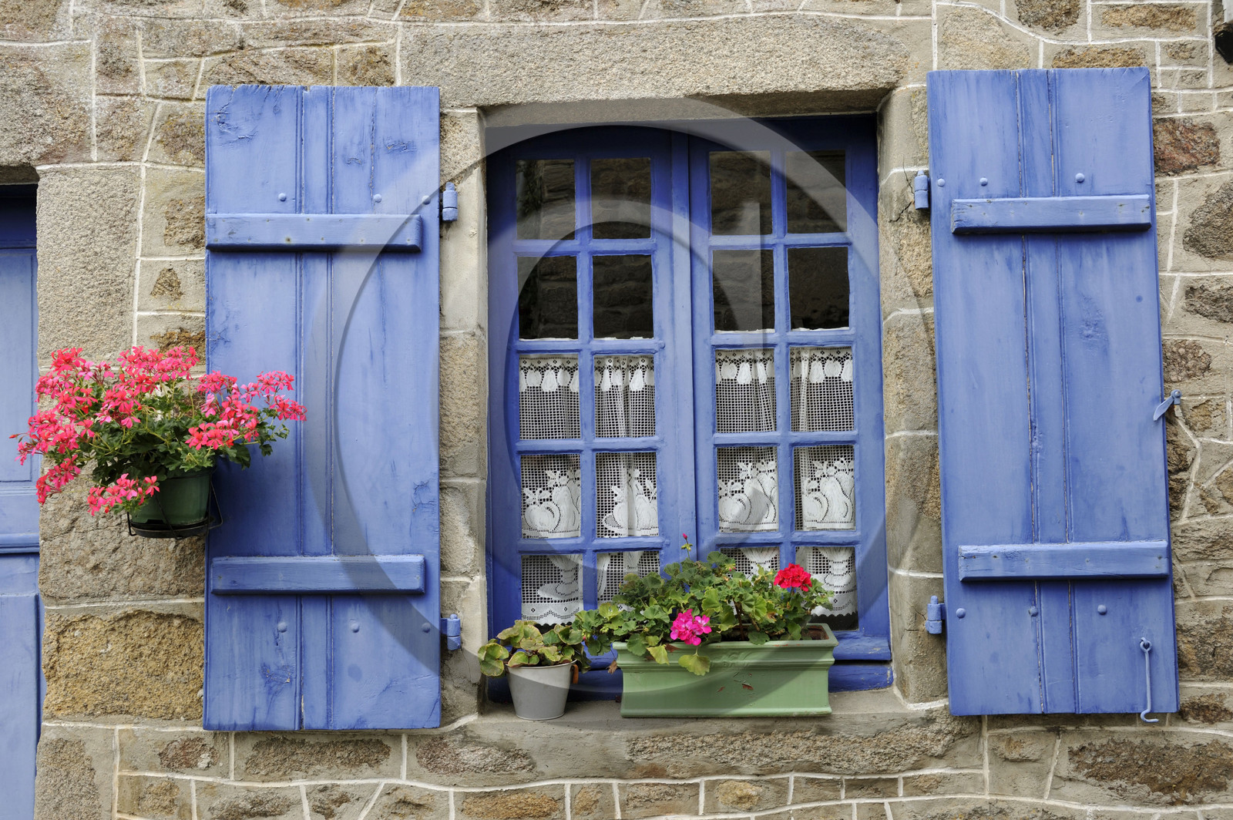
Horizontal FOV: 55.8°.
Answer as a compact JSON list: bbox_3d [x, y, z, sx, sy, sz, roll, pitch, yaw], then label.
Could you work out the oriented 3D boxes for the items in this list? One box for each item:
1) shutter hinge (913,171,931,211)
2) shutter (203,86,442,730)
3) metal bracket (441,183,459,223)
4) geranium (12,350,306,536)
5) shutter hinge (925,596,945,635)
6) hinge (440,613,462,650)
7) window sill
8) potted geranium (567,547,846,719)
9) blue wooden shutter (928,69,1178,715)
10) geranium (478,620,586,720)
[{"bbox_3d":[0.722,-0.518,2.750,0.038,0.095,0.038,-1,-3,0],"label":"shutter hinge"},{"bbox_3d":[-0.649,-0.016,2.572,0.523,1.420,0.050,-1,-3,1],"label":"shutter"},{"bbox_3d":[-0.375,-0.466,2.620,0.041,0.092,0.035,-1,-3,1],"label":"metal bracket"},{"bbox_3d":[-0.976,0.066,2.480,0.610,0.410,0.450,-1,-3,0],"label":"geranium"},{"bbox_3d":[0.738,0.473,2.690,0.047,0.090,0.038,-1,-3,0],"label":"shutter hinge"},{"bbox_3d":[-0.365,0.489,2.565,0.049,0.082,0.035,-1,-3,1],"label":"hinge"},{"bbox_3d":[0.168,0.754,2.689,1.216,0.164,0.260,-1,-3,1],"label":"window sill"},{"bbox_3d":[0.206,0.506,2.673,0.601,0.367,0.270,-1,-3,5],"label":"potted geranium"},{"bbox_3d":[0.957,-0.050,2.558,0.491,1.417,0.050,-1,-3,1],"label":"blue wooden shutter"},{"bbox_3d":[-0.189,0.593,2.662,0.236,0.218,0.230,-1,-3,1],"label":"geranium"}]

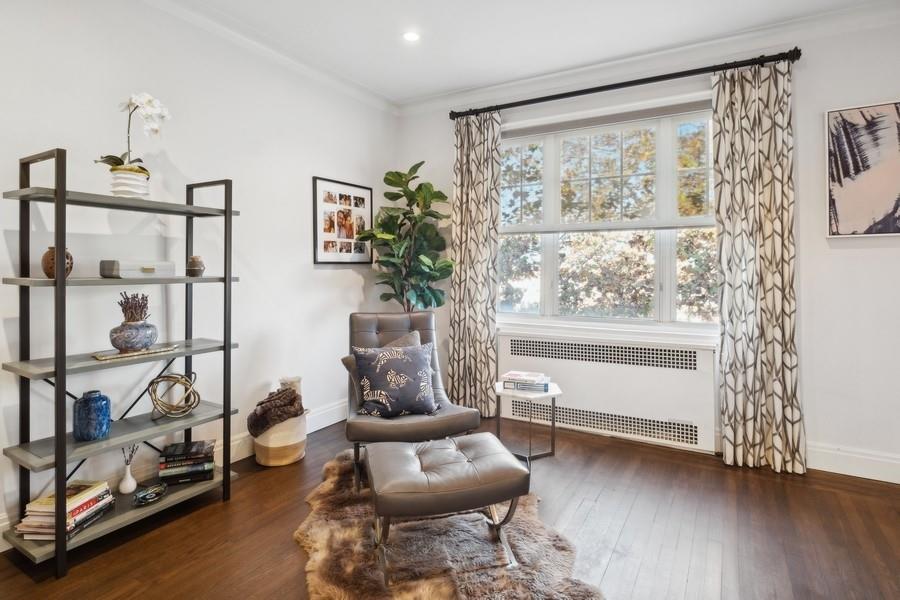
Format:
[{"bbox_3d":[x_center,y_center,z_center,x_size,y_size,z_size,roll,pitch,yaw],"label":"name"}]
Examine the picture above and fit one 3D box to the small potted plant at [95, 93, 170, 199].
[{"bbox_3d":[-1.530,-0.749,2.180,0.290,0.480,0.200,-3,4,-41],"label":"small potted plant"}]

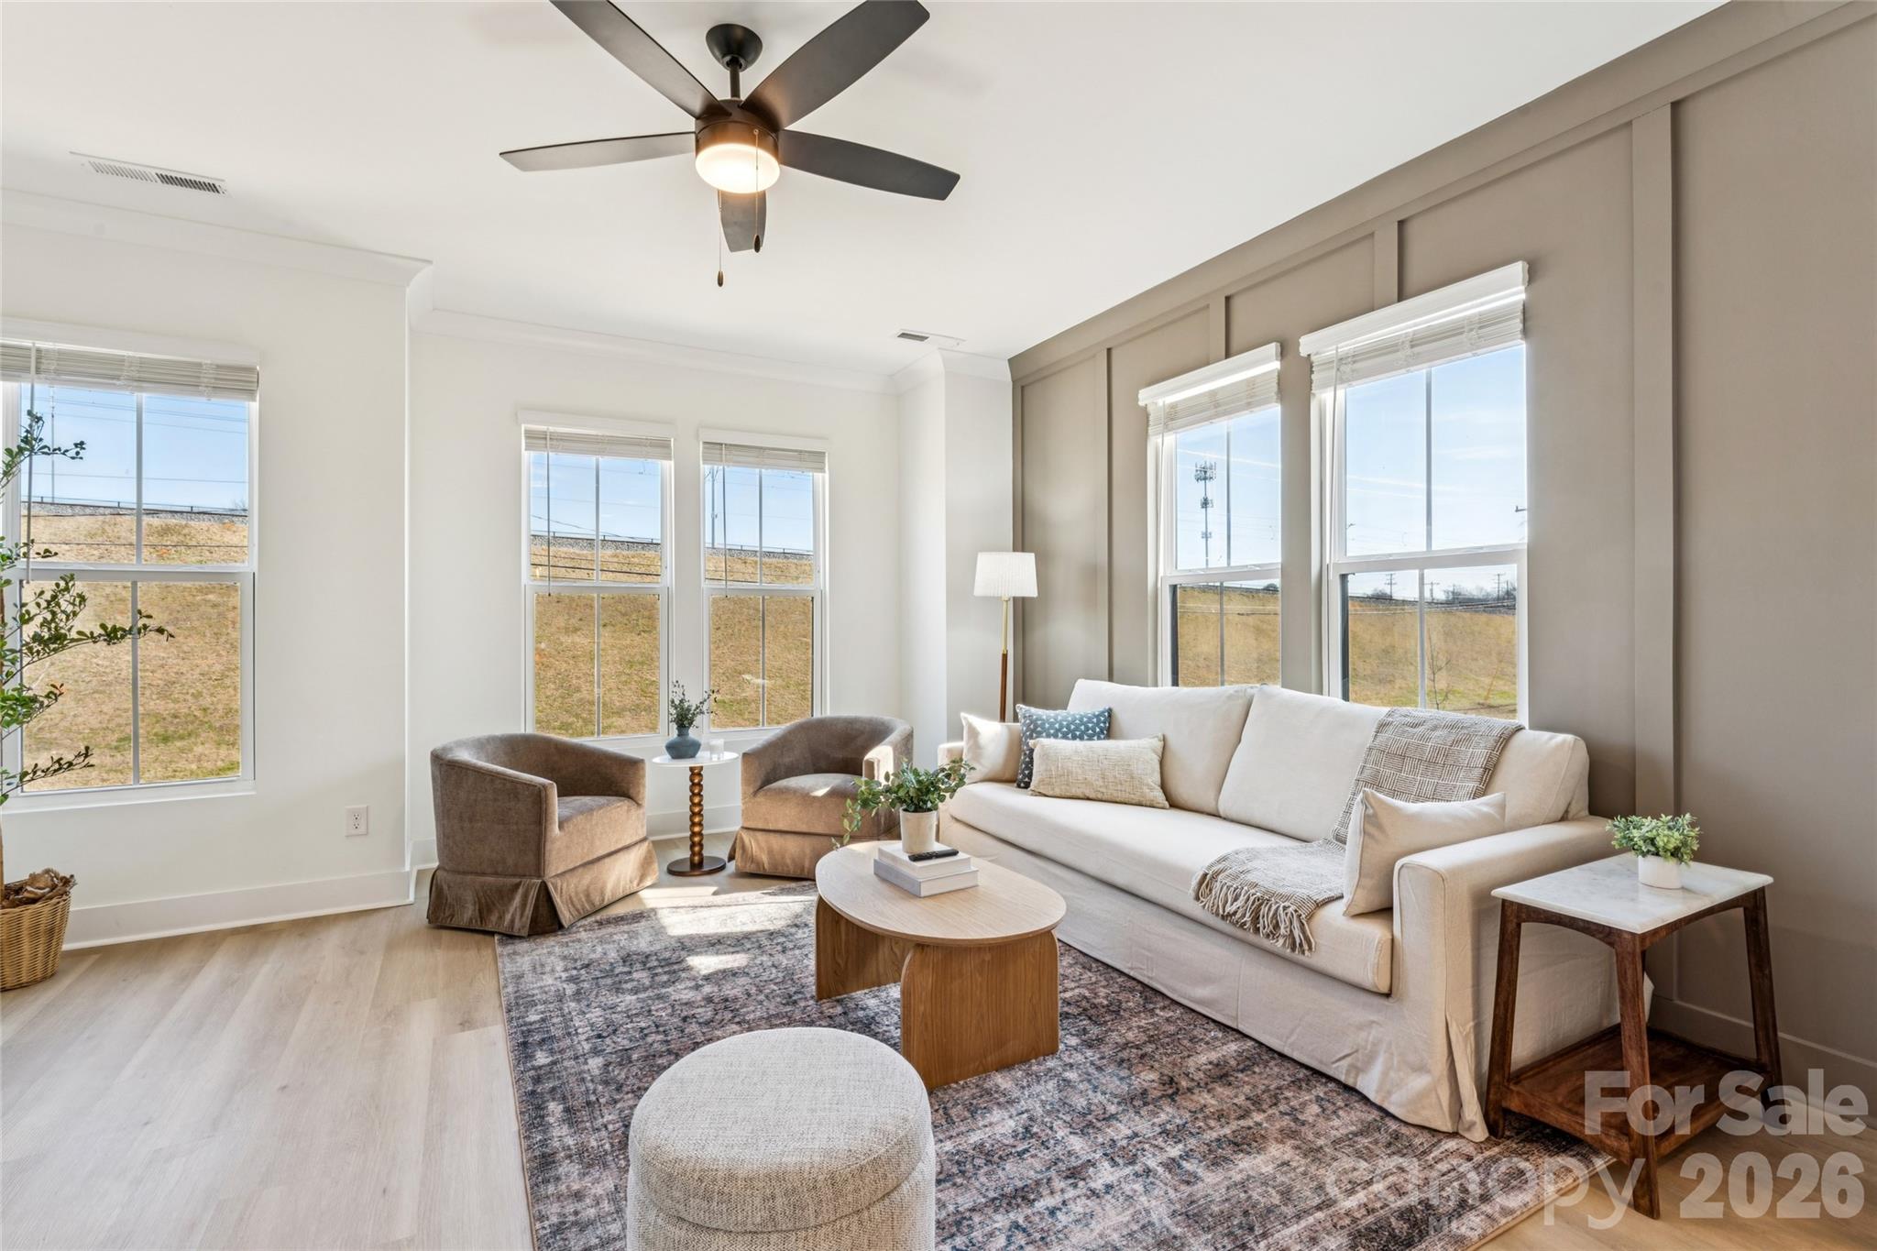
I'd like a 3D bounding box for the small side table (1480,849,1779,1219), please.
[{"bbox_3d":[1.624,0.902,1.948,0.708,0.577,0.295,0,0,-29],"label":"small side table"}]

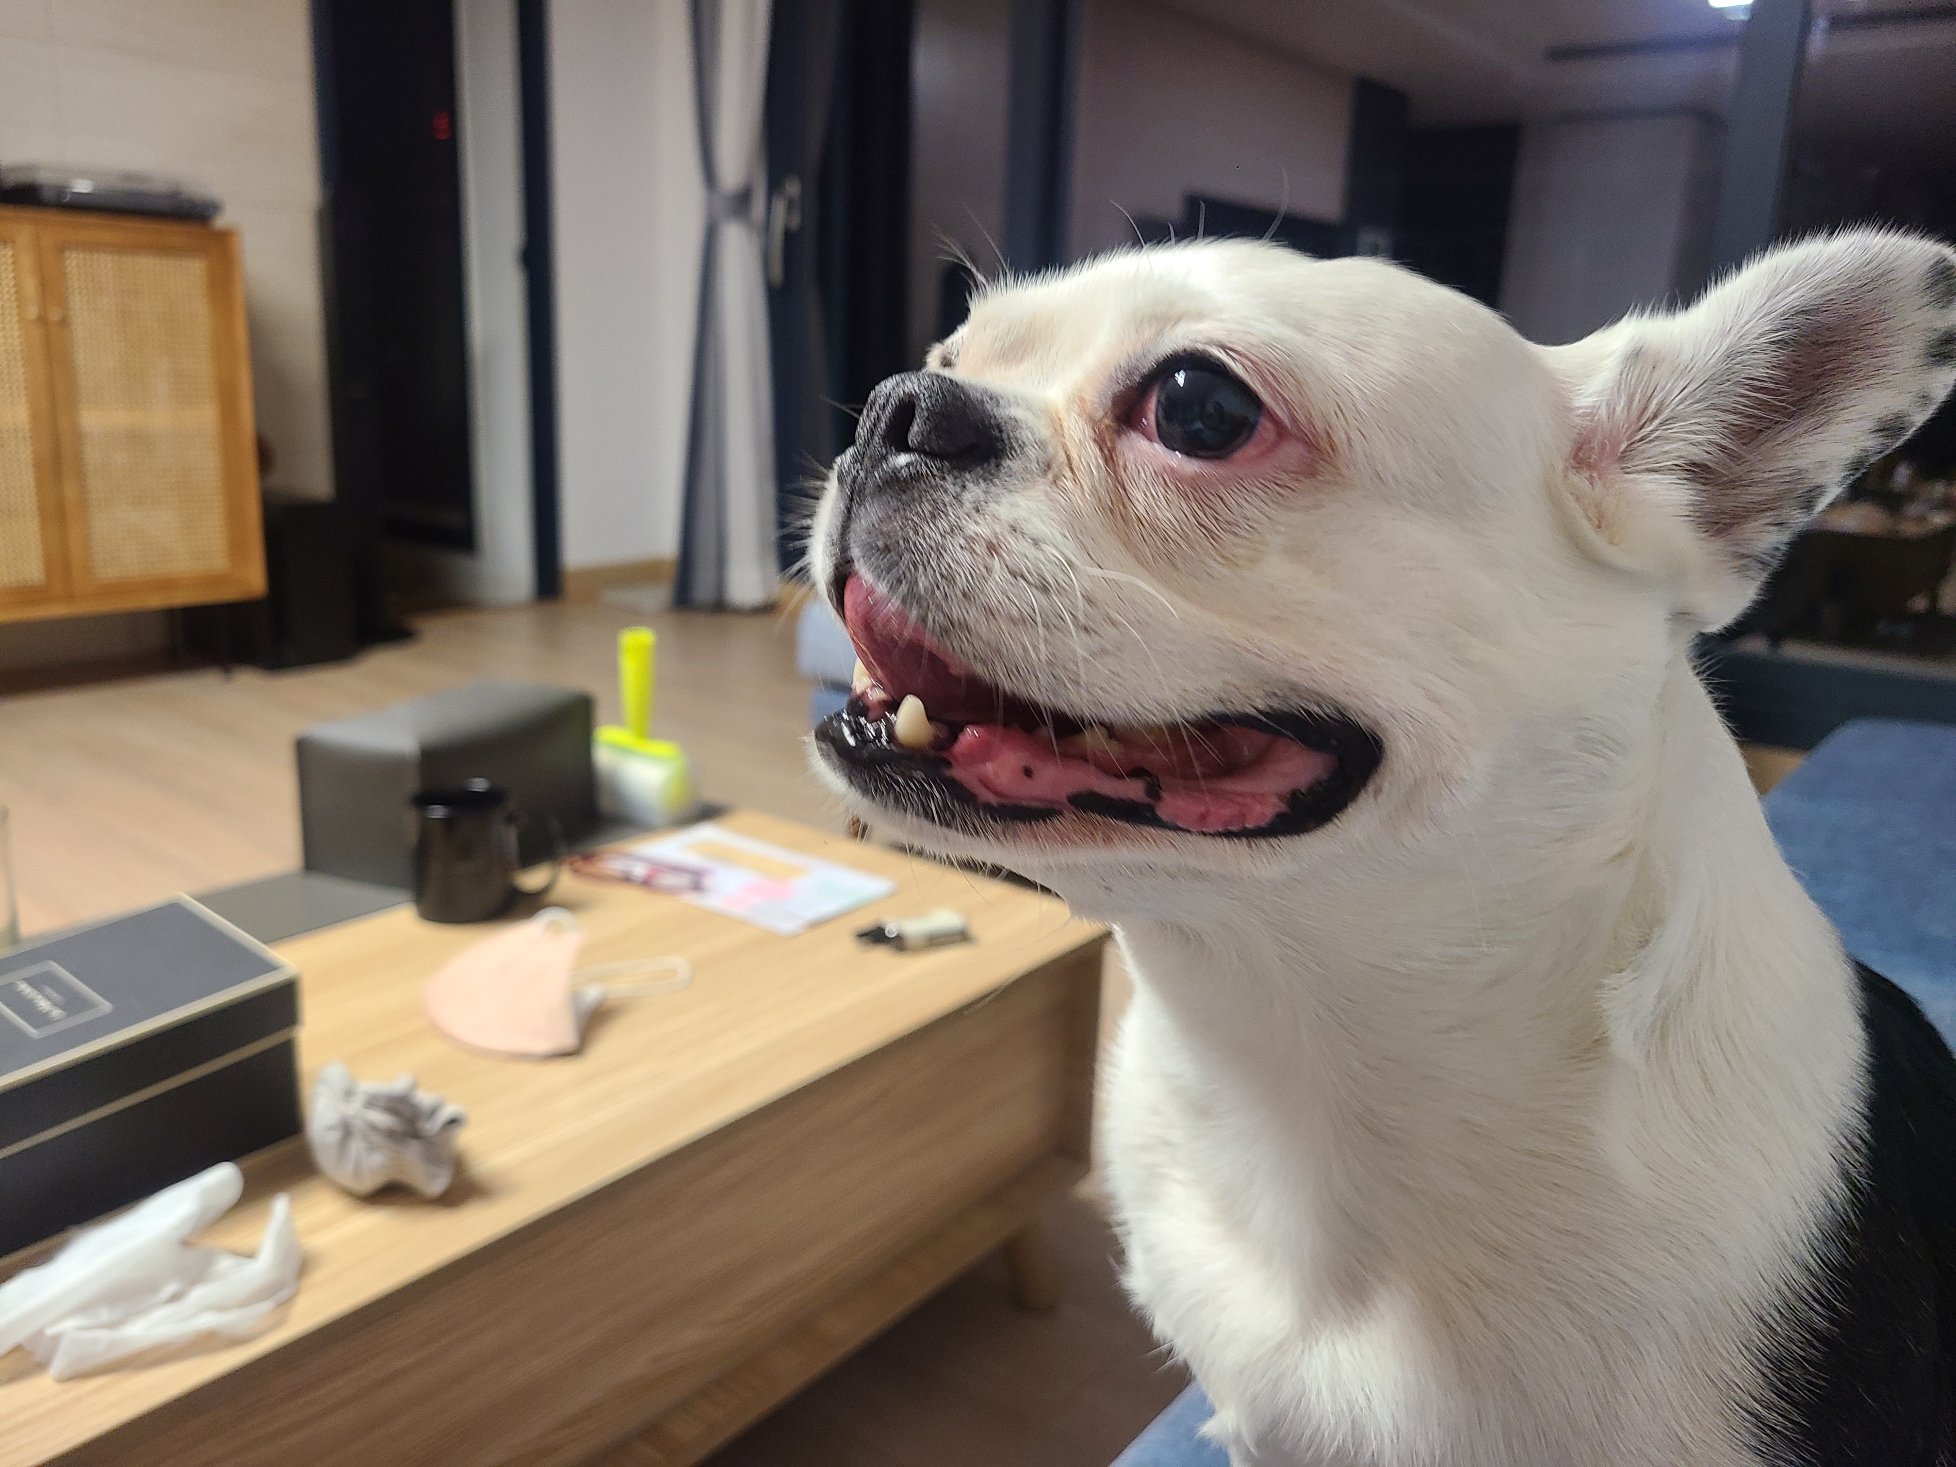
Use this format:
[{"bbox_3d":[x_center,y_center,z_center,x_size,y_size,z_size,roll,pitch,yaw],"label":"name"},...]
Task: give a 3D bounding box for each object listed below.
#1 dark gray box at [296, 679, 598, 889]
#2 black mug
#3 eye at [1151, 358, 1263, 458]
[{"bbox_3d":[-0.482,0.045,1.361,0.128,0.132,0.232,9,16,23],"label":"dark gray box"},{"bbox_3d":[-0.391,0.092,1.177,0.113,0.095,0.075,-2,15,-19],"label":"black mug"},{"bbox_3d":[0.045,-0.064,0.287,0.021,0.019,0.016,7,7,19],"label":"eye"}]

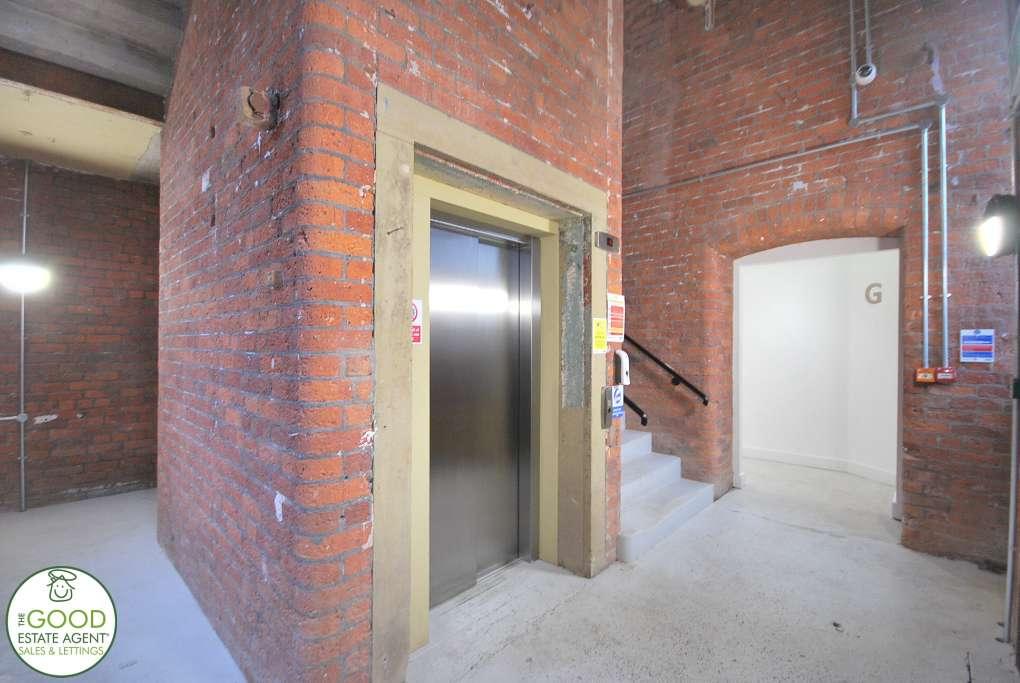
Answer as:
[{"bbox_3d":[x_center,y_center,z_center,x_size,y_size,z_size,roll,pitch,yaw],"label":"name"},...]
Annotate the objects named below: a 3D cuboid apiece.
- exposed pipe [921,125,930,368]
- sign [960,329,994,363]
[{"bbox_3d":[2.754,-0.627,2.821,0.025,1.604,0.025,0,-1,0],"label":"exposed pipe"},{"bbox_3d":[2.942,0.030,2.676,0.146,0.208,0.008,0,-1,43],"label":"sign"}]

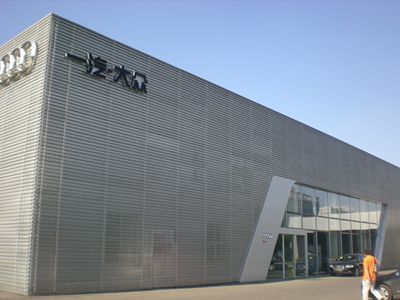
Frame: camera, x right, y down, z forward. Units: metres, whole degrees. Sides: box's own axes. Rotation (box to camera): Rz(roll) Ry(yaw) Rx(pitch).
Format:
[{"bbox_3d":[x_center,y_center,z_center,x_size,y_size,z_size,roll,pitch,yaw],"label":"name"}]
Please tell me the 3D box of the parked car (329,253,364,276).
[{"bbox_3d":[11.400,8.460,32.400,1.830,1.460,4.850,-11,-17,42],"label":"parked car"}]

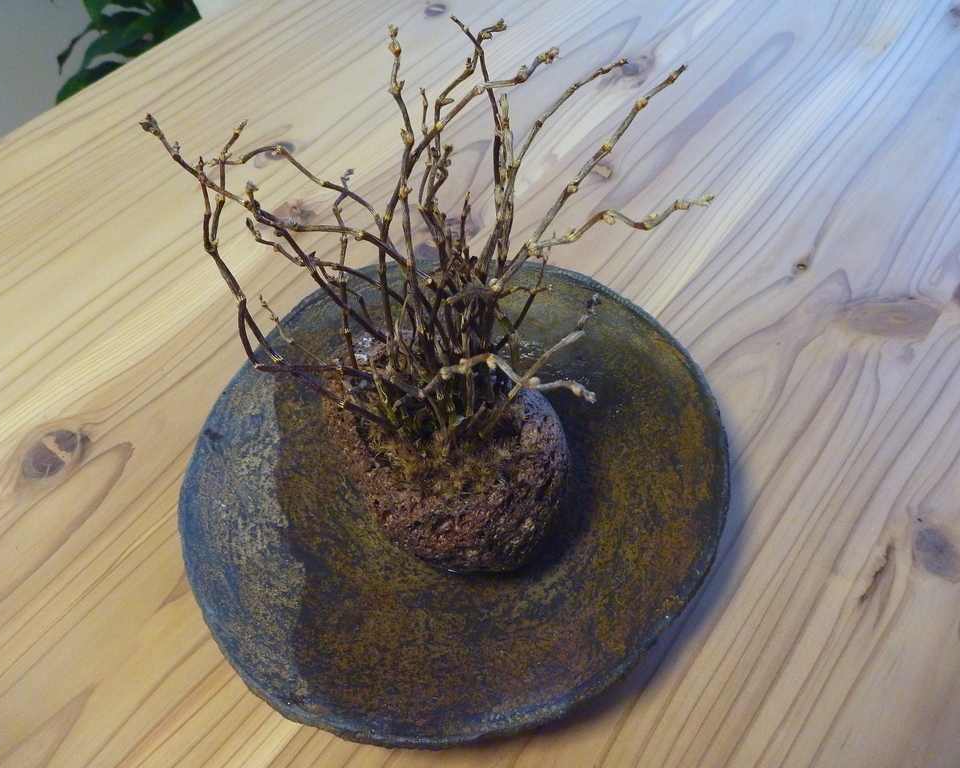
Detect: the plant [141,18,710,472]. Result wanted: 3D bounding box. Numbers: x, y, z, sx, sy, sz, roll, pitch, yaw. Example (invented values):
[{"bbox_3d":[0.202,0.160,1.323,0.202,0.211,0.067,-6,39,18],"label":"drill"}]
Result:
[{"bbox_3d":[-0.019,-0.037,0.299,0.183,0.128,0.133,-2,54,3],"label":"plant"}]

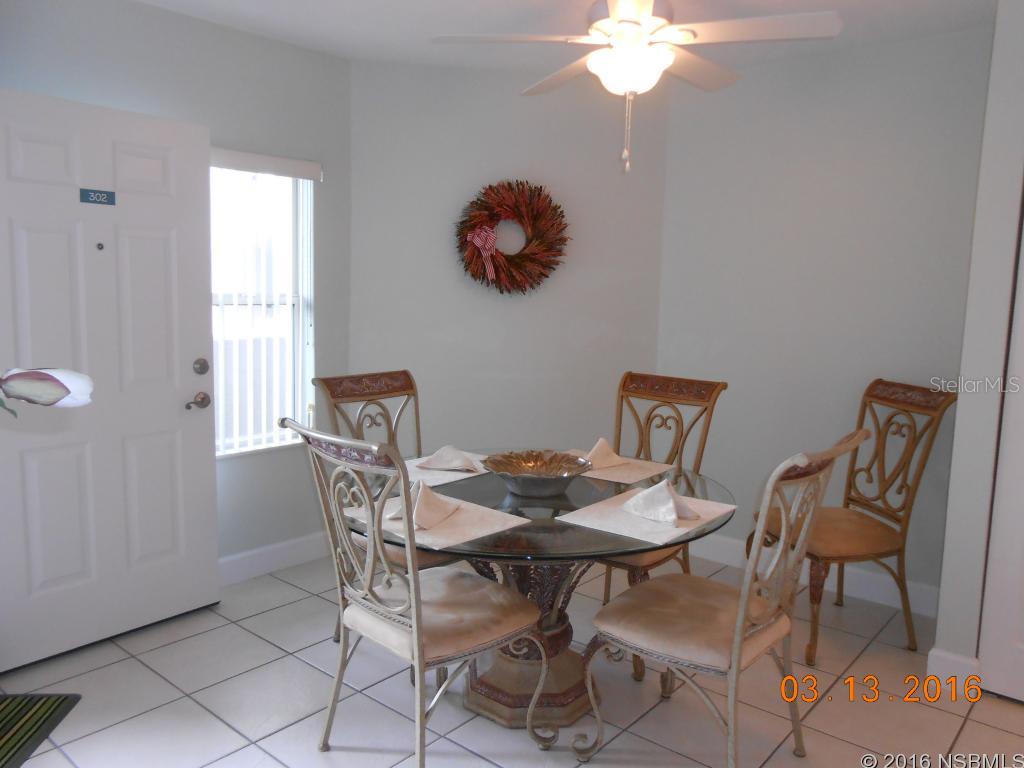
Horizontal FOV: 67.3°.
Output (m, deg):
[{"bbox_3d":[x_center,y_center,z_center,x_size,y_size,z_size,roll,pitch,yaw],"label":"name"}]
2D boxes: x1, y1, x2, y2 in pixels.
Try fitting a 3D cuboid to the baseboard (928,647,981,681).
[{"bbox_3d":[1.566,1.015,2.723,0.150,0.130,0.030,7,9,40],"label":"baseboard"}]

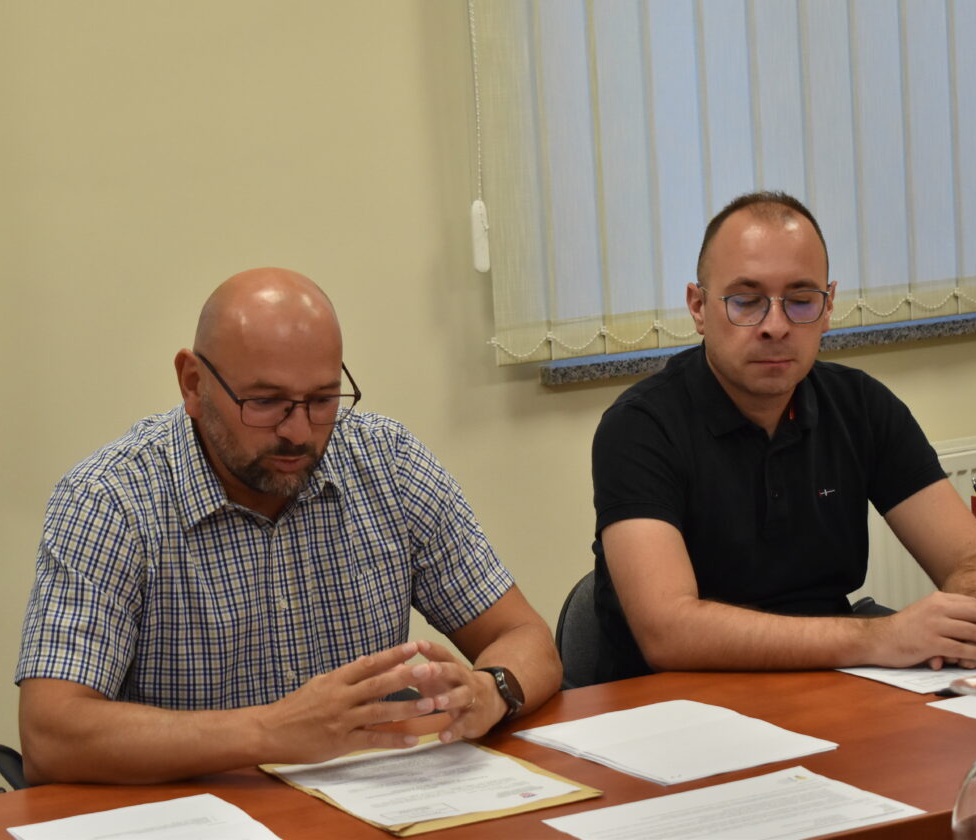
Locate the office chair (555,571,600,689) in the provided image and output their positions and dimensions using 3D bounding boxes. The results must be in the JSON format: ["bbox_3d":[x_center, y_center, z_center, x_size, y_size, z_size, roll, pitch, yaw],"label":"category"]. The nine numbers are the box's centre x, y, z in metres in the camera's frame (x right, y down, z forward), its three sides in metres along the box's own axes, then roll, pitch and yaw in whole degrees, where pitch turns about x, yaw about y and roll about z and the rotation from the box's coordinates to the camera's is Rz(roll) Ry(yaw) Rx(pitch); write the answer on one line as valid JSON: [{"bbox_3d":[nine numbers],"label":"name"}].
[{"bbox_3d":[0.400,0.571,3.552,0.590,0.830,0.590,-6,7,-23],"label":"office chair"}]

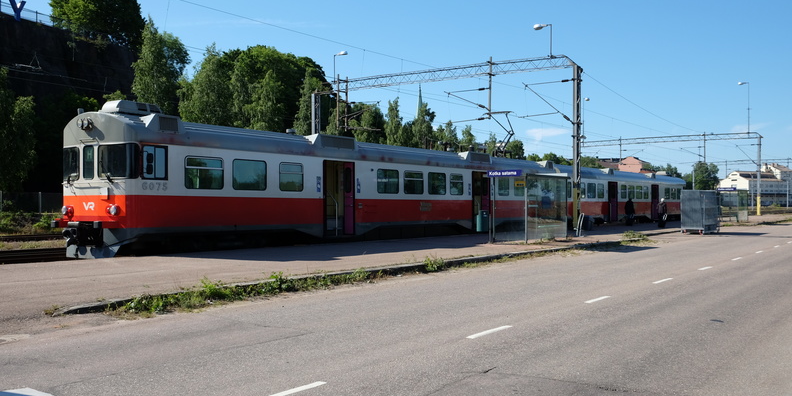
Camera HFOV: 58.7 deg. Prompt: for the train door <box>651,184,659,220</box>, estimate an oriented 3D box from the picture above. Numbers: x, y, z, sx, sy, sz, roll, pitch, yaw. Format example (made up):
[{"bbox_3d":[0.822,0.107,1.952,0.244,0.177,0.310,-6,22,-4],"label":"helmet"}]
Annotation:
[{"bbox_3d":[19.355,0.336,52.500,0.130,2.600,1.550,0,-1,37],"label":"train door"}]

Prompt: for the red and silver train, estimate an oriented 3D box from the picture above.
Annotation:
[{"bbox_3d":[7.660,-0.200,39.560,3.200,4.400,53.000,0,-1,37],"label":"red and silver train"}]

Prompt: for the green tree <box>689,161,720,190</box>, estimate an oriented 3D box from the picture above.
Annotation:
[{"bbox_3d":[66.061,-2.451,150.000,6.600,10.500,6.600,0,0,0],"label":"green tree"}]

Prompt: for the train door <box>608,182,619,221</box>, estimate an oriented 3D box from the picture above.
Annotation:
[{"bbox_3d":[13.991,0.251,45.300,0.130,2.600,1.550,0,-1,37],"label":"train door"}]

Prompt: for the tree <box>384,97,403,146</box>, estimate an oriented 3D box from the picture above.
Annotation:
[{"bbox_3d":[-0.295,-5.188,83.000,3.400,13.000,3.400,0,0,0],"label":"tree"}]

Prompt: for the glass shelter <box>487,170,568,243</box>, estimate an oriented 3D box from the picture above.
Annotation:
[{"bbox_3d":[5.100,0.380,26.960,1.750,2.550,3.900,0,-1,37],"label":"glass shelter"}]

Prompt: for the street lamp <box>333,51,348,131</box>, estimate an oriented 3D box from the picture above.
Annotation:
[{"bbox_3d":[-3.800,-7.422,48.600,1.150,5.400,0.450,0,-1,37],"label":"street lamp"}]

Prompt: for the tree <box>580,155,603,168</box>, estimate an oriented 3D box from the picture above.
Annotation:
[{"bbox_3d":[44.665,-4.205,160.000,6.200,11.500,6.200,0,0,0],"label":"tree"}]

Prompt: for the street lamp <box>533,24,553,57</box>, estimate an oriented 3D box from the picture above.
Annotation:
[{"bbox_3d":[8.200,-8.816,39.400,1.200,1.850,0.350,0,-1,37],"label":"street lamp"}]

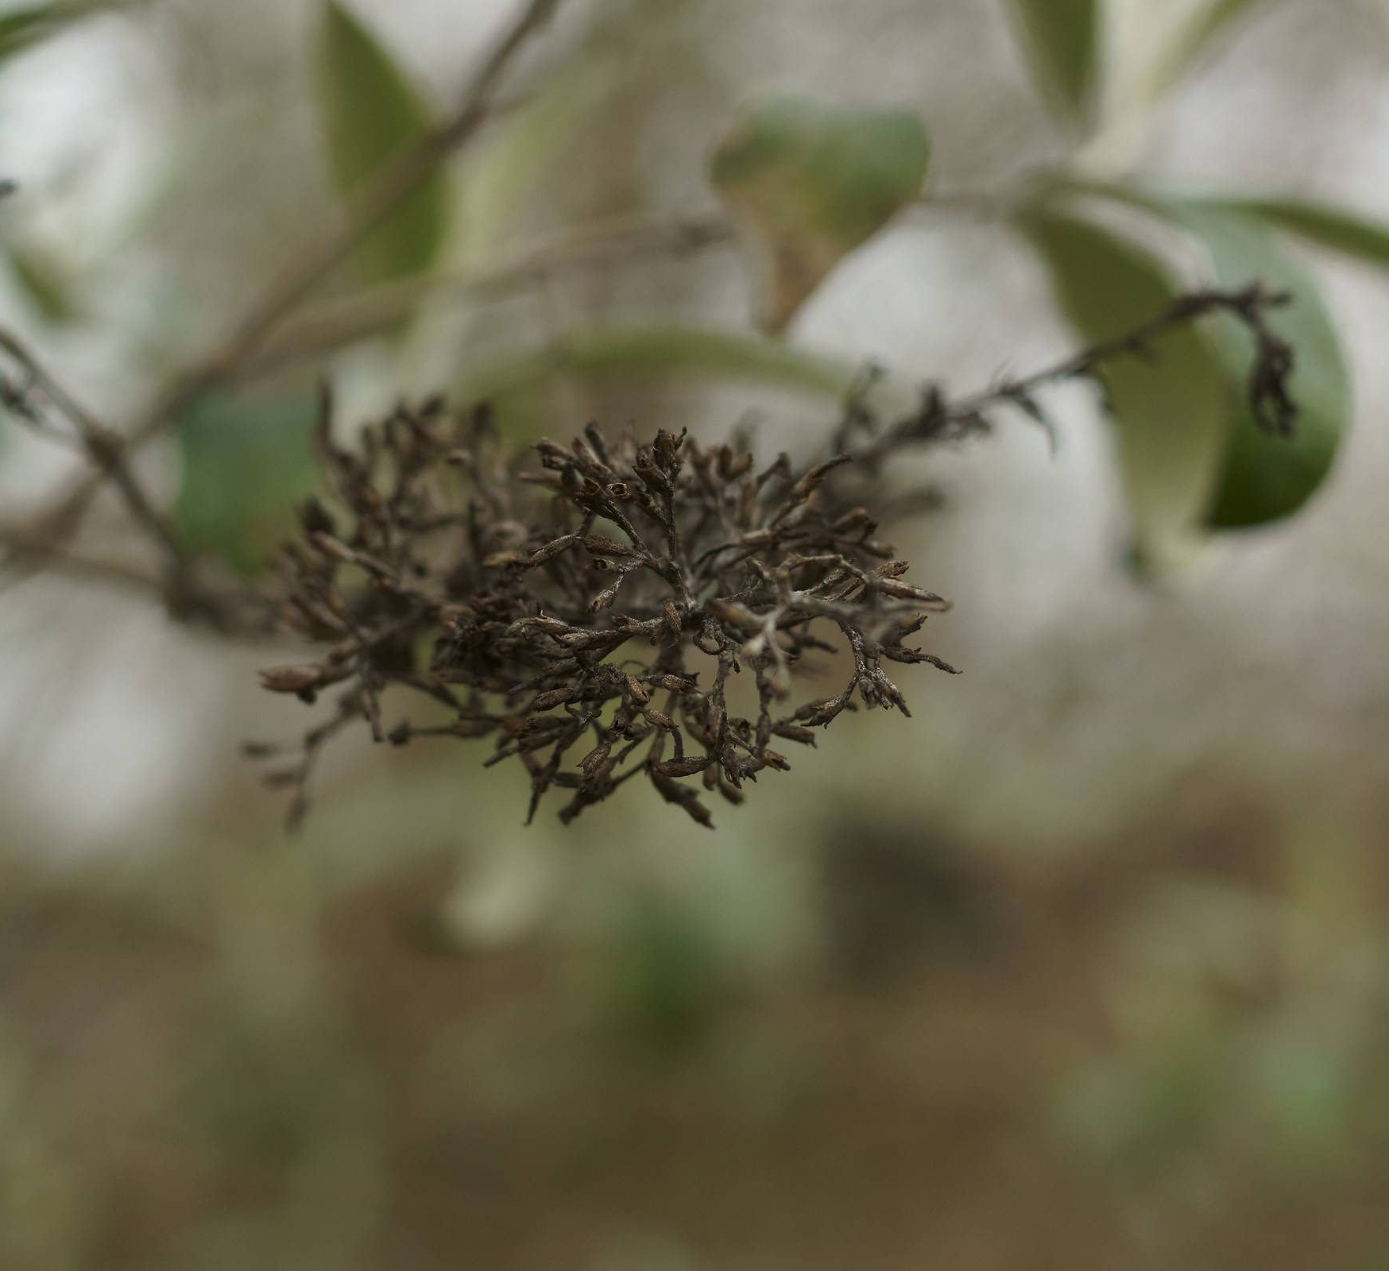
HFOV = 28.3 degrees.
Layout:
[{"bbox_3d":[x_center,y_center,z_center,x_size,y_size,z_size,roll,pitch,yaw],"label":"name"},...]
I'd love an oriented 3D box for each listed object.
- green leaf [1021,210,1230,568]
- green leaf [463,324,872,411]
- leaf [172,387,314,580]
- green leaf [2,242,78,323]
[{"bbox_3d":[0.084,-0.049,0.510,0.027,0.069,0.022,-18,3,0],"label":"green leaf"},{"bbox_3d":[-0.006,-0.053,0.550,0.083,0.017,0.025,0,3,0],"label":"green leaf"},{"bbox_3d":[-0.088,-0.030,0.540,0.029,0.037,0.025,0,3,0],"label":"leaf"},{"bbox_3d":[-0.138,-0.074,0.580,0.009,0.021,0.011,-35,3,0],"label":"green leaf"}]

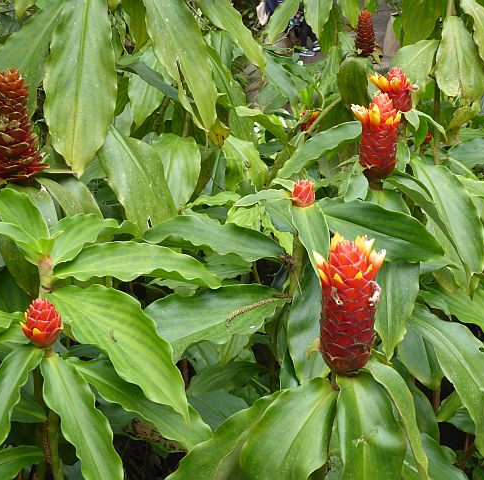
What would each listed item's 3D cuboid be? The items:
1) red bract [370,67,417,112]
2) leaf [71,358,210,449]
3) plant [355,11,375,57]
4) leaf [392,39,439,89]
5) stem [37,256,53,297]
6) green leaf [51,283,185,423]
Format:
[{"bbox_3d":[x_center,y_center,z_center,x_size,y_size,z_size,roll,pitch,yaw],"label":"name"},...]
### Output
[{"bbox_3d":[0.295,-0.292,2.150,0.085,0.083,0.068,0,15,0],"label":"red bract"},{"bbox_3d":[-0.121,0.192,1.345,0.186,0.035,0.060,29,36,3],"label":"leaf"},{"bbox_3d":[0.298,-0.503,2.700,0.050,0.115,0.050,0,17,0],"label":"plant"},{"bbox_3d":[0.385,-0.385,2.460,0.085,0.030,0.169,17,57,29],"label":"leaf"},{"bbox_3d":[-0.221,0.041,1.240,0.017,0.046,0.017,0,17,0],"label":"stem"},{"bbox_3d":[-0.127,0.114,1.170,0.075,0.040,0.225,-30,55,-34],"label":"green leaf"}]

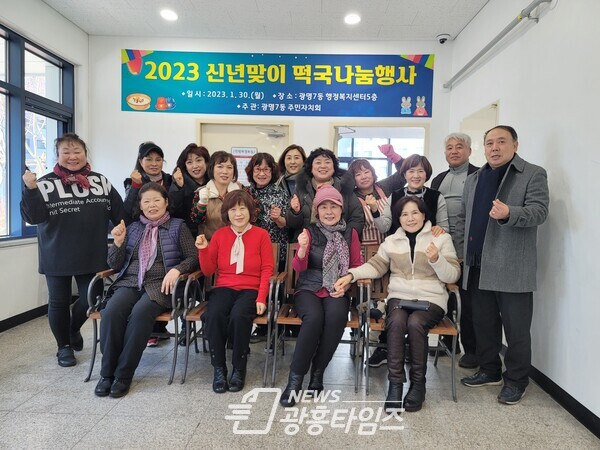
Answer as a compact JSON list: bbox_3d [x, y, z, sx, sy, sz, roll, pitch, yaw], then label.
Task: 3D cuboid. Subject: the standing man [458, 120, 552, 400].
[{"bbox_3d":[1.290,0.237,2.760,0.540,1.709,0.400,4,4,35],"label":"standing man"}]

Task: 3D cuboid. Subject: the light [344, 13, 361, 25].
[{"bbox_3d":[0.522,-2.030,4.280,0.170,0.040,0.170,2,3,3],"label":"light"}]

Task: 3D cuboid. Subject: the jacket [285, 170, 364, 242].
[{"bbox_3d":[0.191,-0.083,3.366,0.600,0.711,0.420,2,3,6],"label":"jacket"}]

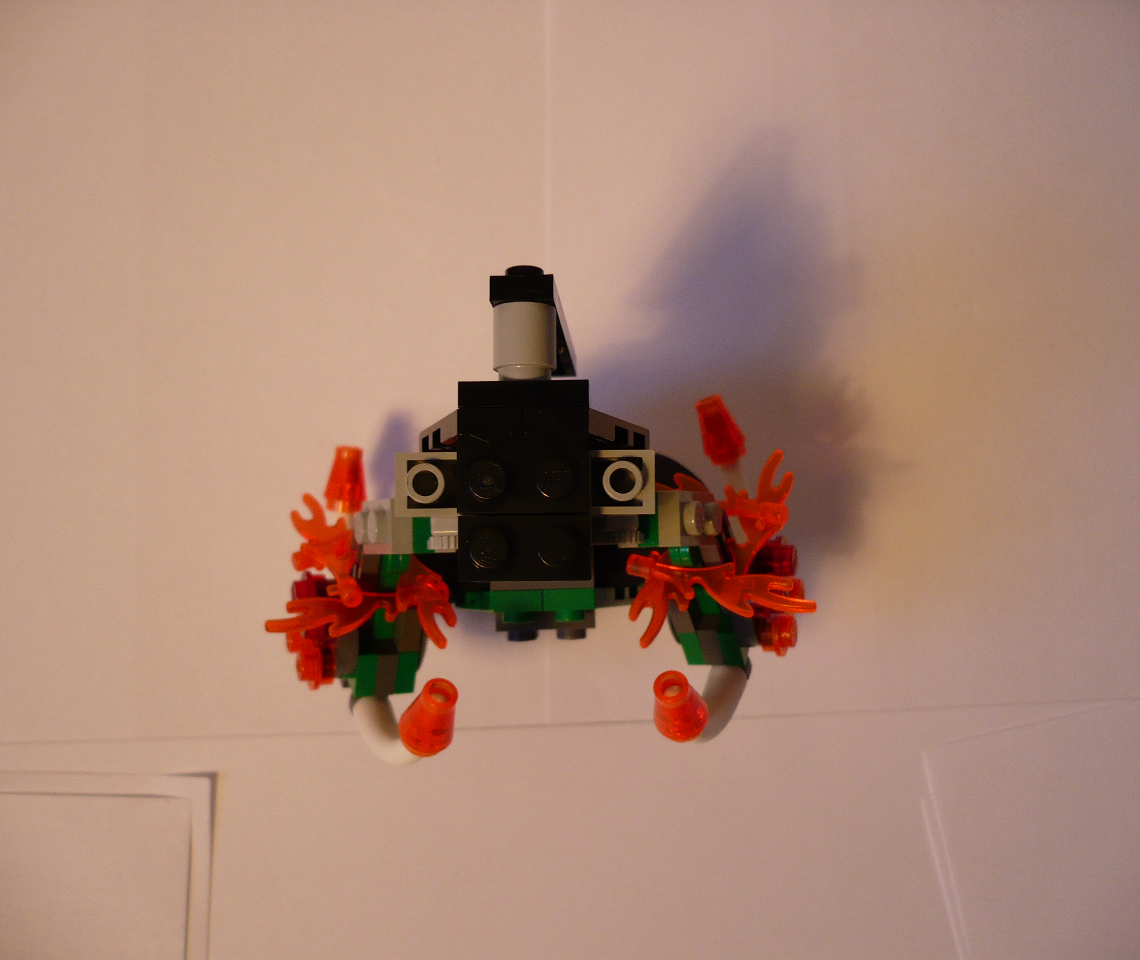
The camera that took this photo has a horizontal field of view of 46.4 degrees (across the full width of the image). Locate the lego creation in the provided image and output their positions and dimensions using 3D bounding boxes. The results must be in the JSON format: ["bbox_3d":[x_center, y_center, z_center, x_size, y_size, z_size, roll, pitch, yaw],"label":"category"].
[{"bbox_3d":[-0.005,0.009,0.218,0.084,0.122,0.067,-1,88,2],"label":"lego creation"}]

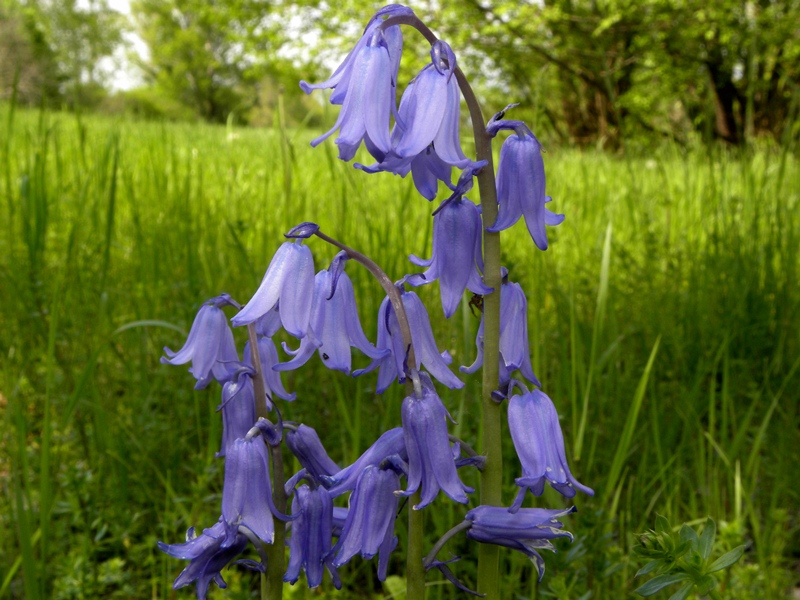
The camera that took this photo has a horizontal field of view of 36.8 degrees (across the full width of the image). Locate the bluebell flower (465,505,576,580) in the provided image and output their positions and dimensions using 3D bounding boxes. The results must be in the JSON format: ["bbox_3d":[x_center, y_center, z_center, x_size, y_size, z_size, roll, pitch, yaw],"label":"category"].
[{"bbox_3d":[0.025,0.050,0.253,0.023,0.013,0.013,12,0,0],"label":"bluebell flower"}]

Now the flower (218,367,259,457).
[{"bbox_3d":[-0.035,0.026,0.268,0.013,0.022,0.013,-1,9,0],"label":"flower"}]

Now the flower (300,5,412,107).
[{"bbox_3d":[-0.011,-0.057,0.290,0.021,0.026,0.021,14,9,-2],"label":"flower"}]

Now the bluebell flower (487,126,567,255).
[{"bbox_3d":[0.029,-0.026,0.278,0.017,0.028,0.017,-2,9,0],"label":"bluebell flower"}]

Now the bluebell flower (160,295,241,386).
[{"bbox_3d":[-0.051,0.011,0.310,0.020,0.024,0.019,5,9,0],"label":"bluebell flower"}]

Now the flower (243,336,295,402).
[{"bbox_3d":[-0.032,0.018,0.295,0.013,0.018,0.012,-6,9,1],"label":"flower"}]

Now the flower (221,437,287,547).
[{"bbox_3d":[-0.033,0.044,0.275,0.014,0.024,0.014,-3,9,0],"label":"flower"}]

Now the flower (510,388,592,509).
[{"bbox_3d":[0.032,0.032,0.262,0.016,0.025,0.016,-11,9,0],"label":"flower"}]

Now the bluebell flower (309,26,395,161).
[{"bbox_3d":[-0.011,-0.047,0.276,0.017,0.029,0.016,9,9,-1],"label":"bluebell flower"}]

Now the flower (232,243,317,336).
[{"bbox_3d":[-0.029,-0.002,0.272,0.017,0.022,0.016,12,9,-2],"label":"flower"}]

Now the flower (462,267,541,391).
[{"bbox_3d":[0.023,0.007,0.276,0.017,0.026,0.017,2,9,0],"label":"flower"}]

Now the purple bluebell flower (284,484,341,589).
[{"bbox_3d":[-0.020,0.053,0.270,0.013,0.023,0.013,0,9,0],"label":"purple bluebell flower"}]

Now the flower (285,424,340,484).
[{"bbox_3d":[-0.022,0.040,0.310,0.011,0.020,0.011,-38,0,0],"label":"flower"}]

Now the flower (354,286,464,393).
[{"bbox_3d":[0.002,0.009,0.273,0.024,0.023,0.020,-3,9,0],"label":"flower"}]

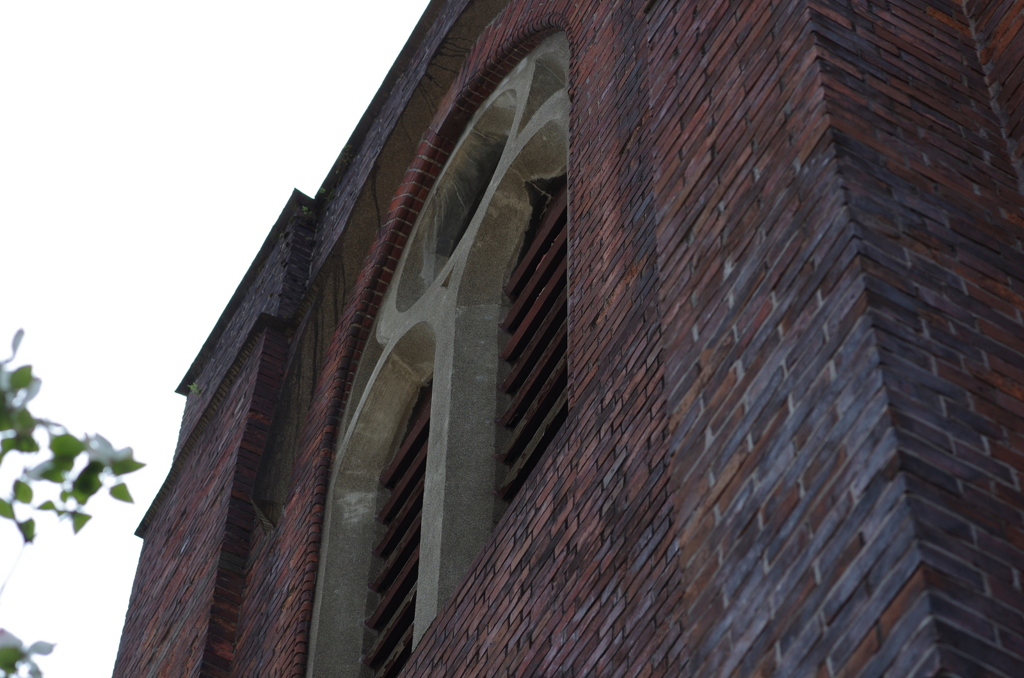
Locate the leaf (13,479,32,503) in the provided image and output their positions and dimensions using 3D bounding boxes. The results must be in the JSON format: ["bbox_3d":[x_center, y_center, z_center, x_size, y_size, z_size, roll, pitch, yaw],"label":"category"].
[{"bbox_3d":[-0.624,0.193,3.800,0.023,0.014,0.037,-19,-63,11],"label":"leaf"}]

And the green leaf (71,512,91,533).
[{"bbox_3d":[-0.550,0.234,3.800,0.025,0.014,0.031,-19,-63,11],"label":"green leaf"}]

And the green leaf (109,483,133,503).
[{"bbox_3d":[-0.499,0.196,3.800,0.039,0.014,0.026,37,-67,-18],"label":"green leaf"}]

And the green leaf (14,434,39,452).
[{"bbox_3d":[-0.619,0.133,3.800,0.033,0.014,0.026,14,-62,-7],"label":"green leaf"}]

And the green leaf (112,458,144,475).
[{"bbox_3d":[-0.490,0.163,3.800,0.045,0.014,0.025,0,-61,1],"label":"green leaf"}]

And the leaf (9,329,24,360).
[{"bbox_3d":[-0.631,0.006,3.800,0.015,0.020,0.043,16,-62,-8],"label":"leaf"}]

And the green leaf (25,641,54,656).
[{"bbox_3d":[-0.601,0.395,3.800,0.038,0.014,0.022,-7,-61,4],"label":"green leaf"}]

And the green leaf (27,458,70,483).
[{"bbox_3d":[-0.592,0.168,3.800,0.055,0.014,0.032,-14,-62,8],"label":"green leaf"}]

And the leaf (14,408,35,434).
[{"bbox_3d":[-0.621,0.105,3.800,0.025,0.014,0.039,-19,-63,11],"label":"leaf"}]

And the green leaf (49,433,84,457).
[{"bbox_3d":[-0.568,0.135,3.800,0.047,0.014,0.035,3,-61,-1],"label":"green leaf"}]

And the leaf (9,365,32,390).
[{"bbox_3d":[-0.627,0.049,3.800,0.030,0.014,0.042,30,-65,-15],"label":"leaf"}]

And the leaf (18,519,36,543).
[{"bbox_3d":[-0.617,0.244,3.800,0.022,0.014,0.036,-8,-61,5],"label":"leaf"}]

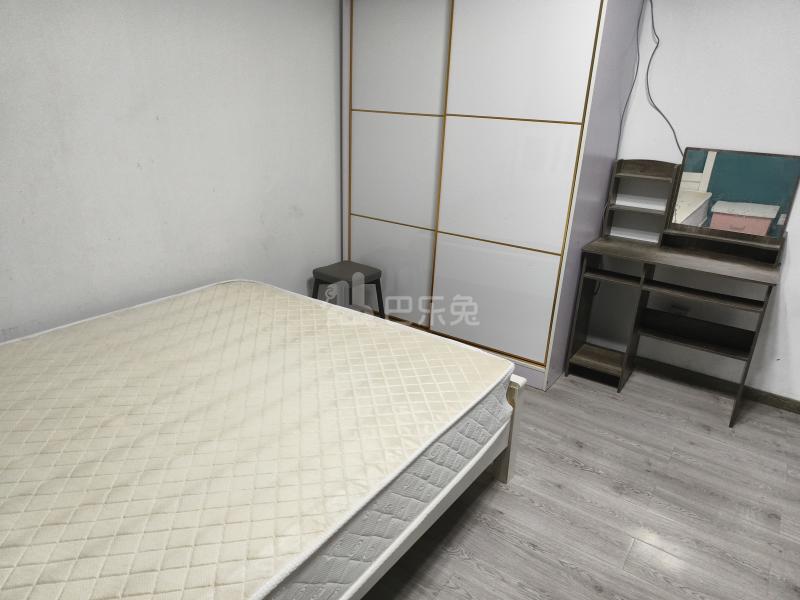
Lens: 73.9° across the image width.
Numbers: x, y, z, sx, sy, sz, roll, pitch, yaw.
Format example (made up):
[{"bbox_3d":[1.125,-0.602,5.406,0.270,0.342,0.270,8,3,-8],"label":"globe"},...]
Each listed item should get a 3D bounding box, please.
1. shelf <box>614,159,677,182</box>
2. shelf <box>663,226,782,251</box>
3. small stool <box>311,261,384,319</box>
[{"bbox_3d":[1.256,-0.658,2.704,0.269,0.079,0.120,15,24,31],"label":"shelf"},{"bbox_3d":[1.569,-0.306,2.601,0.491,0.019,0.120,15,24,31],"label":"shelf"},{"bbox_3d":[-0.310,0.042,3.156,0.330,0.450,0.320,16,24,32],"label":"small stool"}]

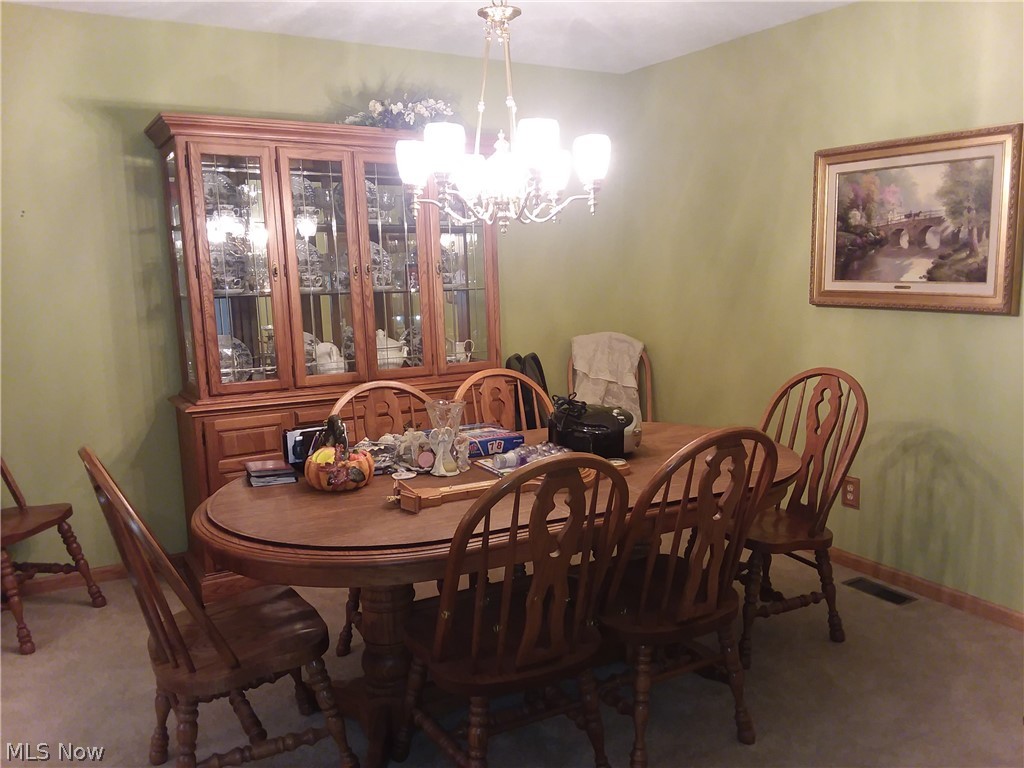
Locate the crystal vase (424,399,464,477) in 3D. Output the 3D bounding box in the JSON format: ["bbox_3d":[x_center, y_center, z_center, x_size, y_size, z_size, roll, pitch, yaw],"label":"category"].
[{"bbox_3d":[-0.208,0.161,2.527,0.133,0.226,0.133,-2,10,-5],"label":"crystal vase"}]

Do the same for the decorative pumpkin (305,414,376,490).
[{"bbox_3d":[-0.525,0.198,2.384,0.212,0.212,0.197,-3,10,-13],"label":"decorative pumpkin"}]

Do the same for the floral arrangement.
[{"bbox_3d":[-0.517,-1.255,3.733,0.586,0.177,0.212,-7,11,-30],"label":"floral arrangement"}]

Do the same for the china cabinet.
[{"bbox_3d":[-0.780,-0.161,3.813,1.555,2.003,0.500,-7,11,-30],"label":"china cabinet"}]

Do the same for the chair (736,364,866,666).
[{"bbox_3d":[0.951,0.453,3.008,0.535,1.000,0.505,-5,10,-22],"label":"chair"}]

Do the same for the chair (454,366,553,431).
[{"bbox_3d":[0.089,0.466,3.022,0.505,1.000,0.535,-6,11,-26],"label":"chair"}]

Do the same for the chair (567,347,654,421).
[{"bbox_3d":[0.612,0.246,4.269,0.505,1.000,0.535,-3,10,-12],"label":"chair"}]

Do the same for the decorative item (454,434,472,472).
[{"bbox_3d":[-0.155,0.217,2.526,0.056,0.114,0.049,-2,10,-4],"label":"decorative item"}]

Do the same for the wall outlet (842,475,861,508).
[{"bbox_3d":[1.528,0.495,3.607,0.014,0.141,0.091,-7,11,-30],"label":"wall outlet"}]

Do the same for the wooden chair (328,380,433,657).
[{"bbox_3d":[-0.352,0.516,2.777,0.505,1.000,0.535,-6,11,-26],"label":"wooden chair"}]

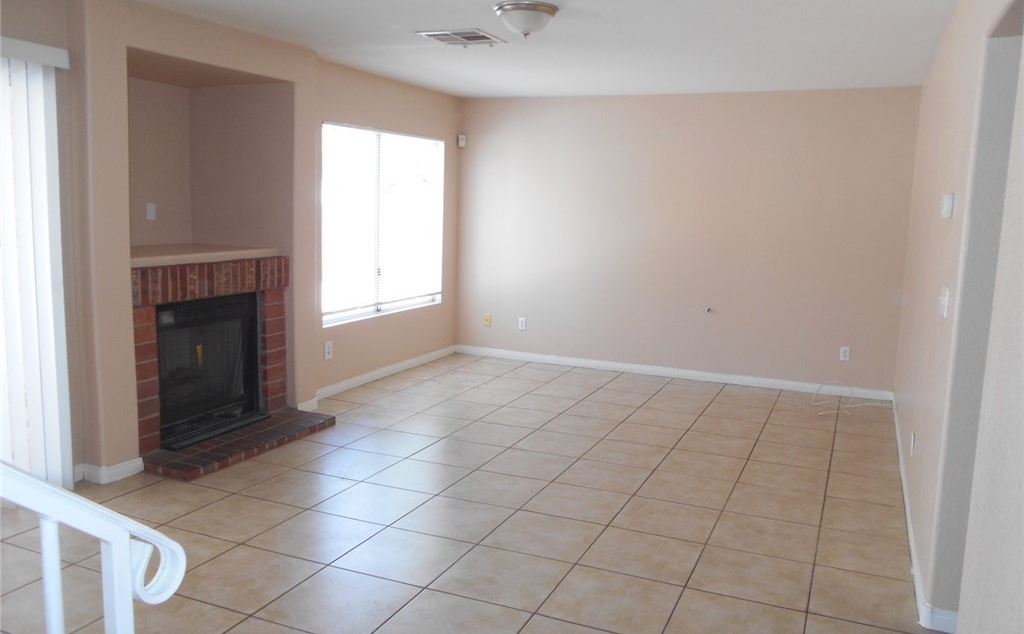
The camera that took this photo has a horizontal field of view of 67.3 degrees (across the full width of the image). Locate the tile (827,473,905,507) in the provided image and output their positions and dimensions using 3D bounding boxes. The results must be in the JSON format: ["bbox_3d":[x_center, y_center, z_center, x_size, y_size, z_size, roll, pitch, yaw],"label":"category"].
[{"bbox_3d":[1.908,0.924,4.133,0.373,0.010,0.445,4,8,24],"label":"tile"}]

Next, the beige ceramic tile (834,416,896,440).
[{"bbox_3d":[2.457,0.779,5.357,0.373,0.010,0.445,4,8,24],"label":"beige ceramic tile"}]

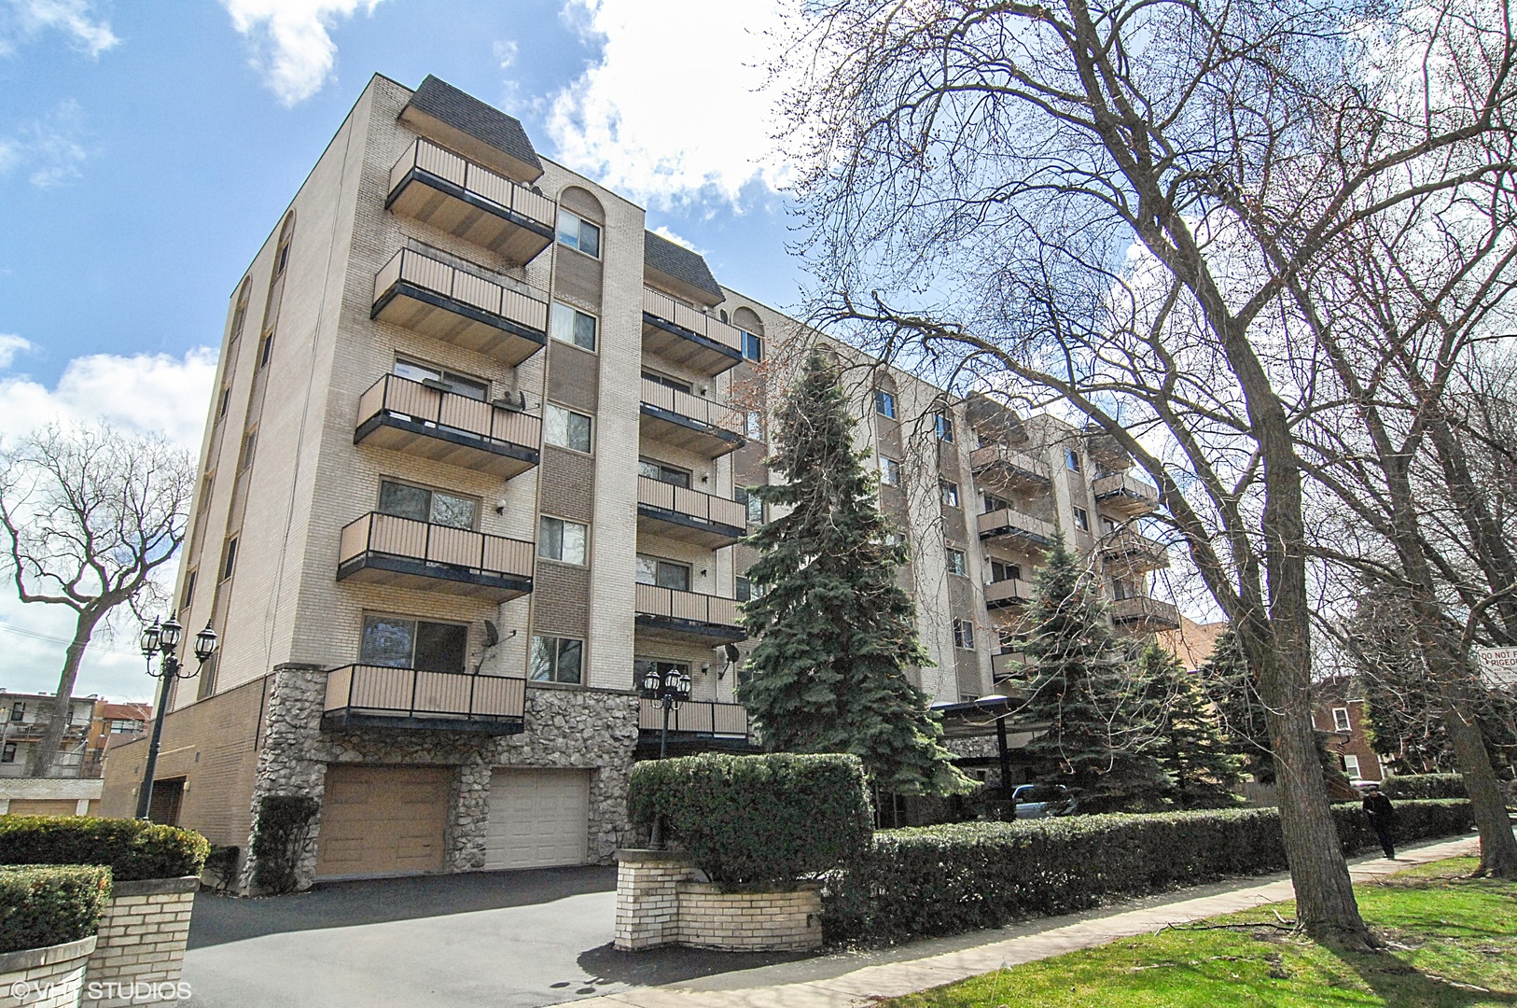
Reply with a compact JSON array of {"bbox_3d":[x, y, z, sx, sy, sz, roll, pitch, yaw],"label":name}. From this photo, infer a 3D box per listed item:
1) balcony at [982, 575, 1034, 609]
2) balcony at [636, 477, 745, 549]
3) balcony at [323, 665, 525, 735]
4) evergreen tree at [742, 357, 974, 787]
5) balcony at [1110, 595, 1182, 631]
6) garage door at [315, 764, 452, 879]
[{"bbox_3d":[11.429,4.094,37.366,4.100,1.087,1.378,15,-25,-41],"label":"balcony"},{"bbox_3d":[-2.321,0.352,25.142,4.001,1.087,1.428,15,-25,-41],"label":"balcony"},{"bbox_3d":[-6.573,3.987,17.547,3.512,1.075,1.456,15,-25,-41],"label":"balcony"},{"bbox_3d":[1.339,1.594,15.245,3.750,9.350,3.750,-1,-19,0],"label":"evergreen tree"},{"bbox_3d":[18.122,5.208,41.465,3.638,1.075,1.456,15,-25,-41],"label":"balcony"},{"bbox_3d":[-7.324,6.220,17.489,2.450,2.087,0.100,15,-25,-41],"label":"garage door"}]

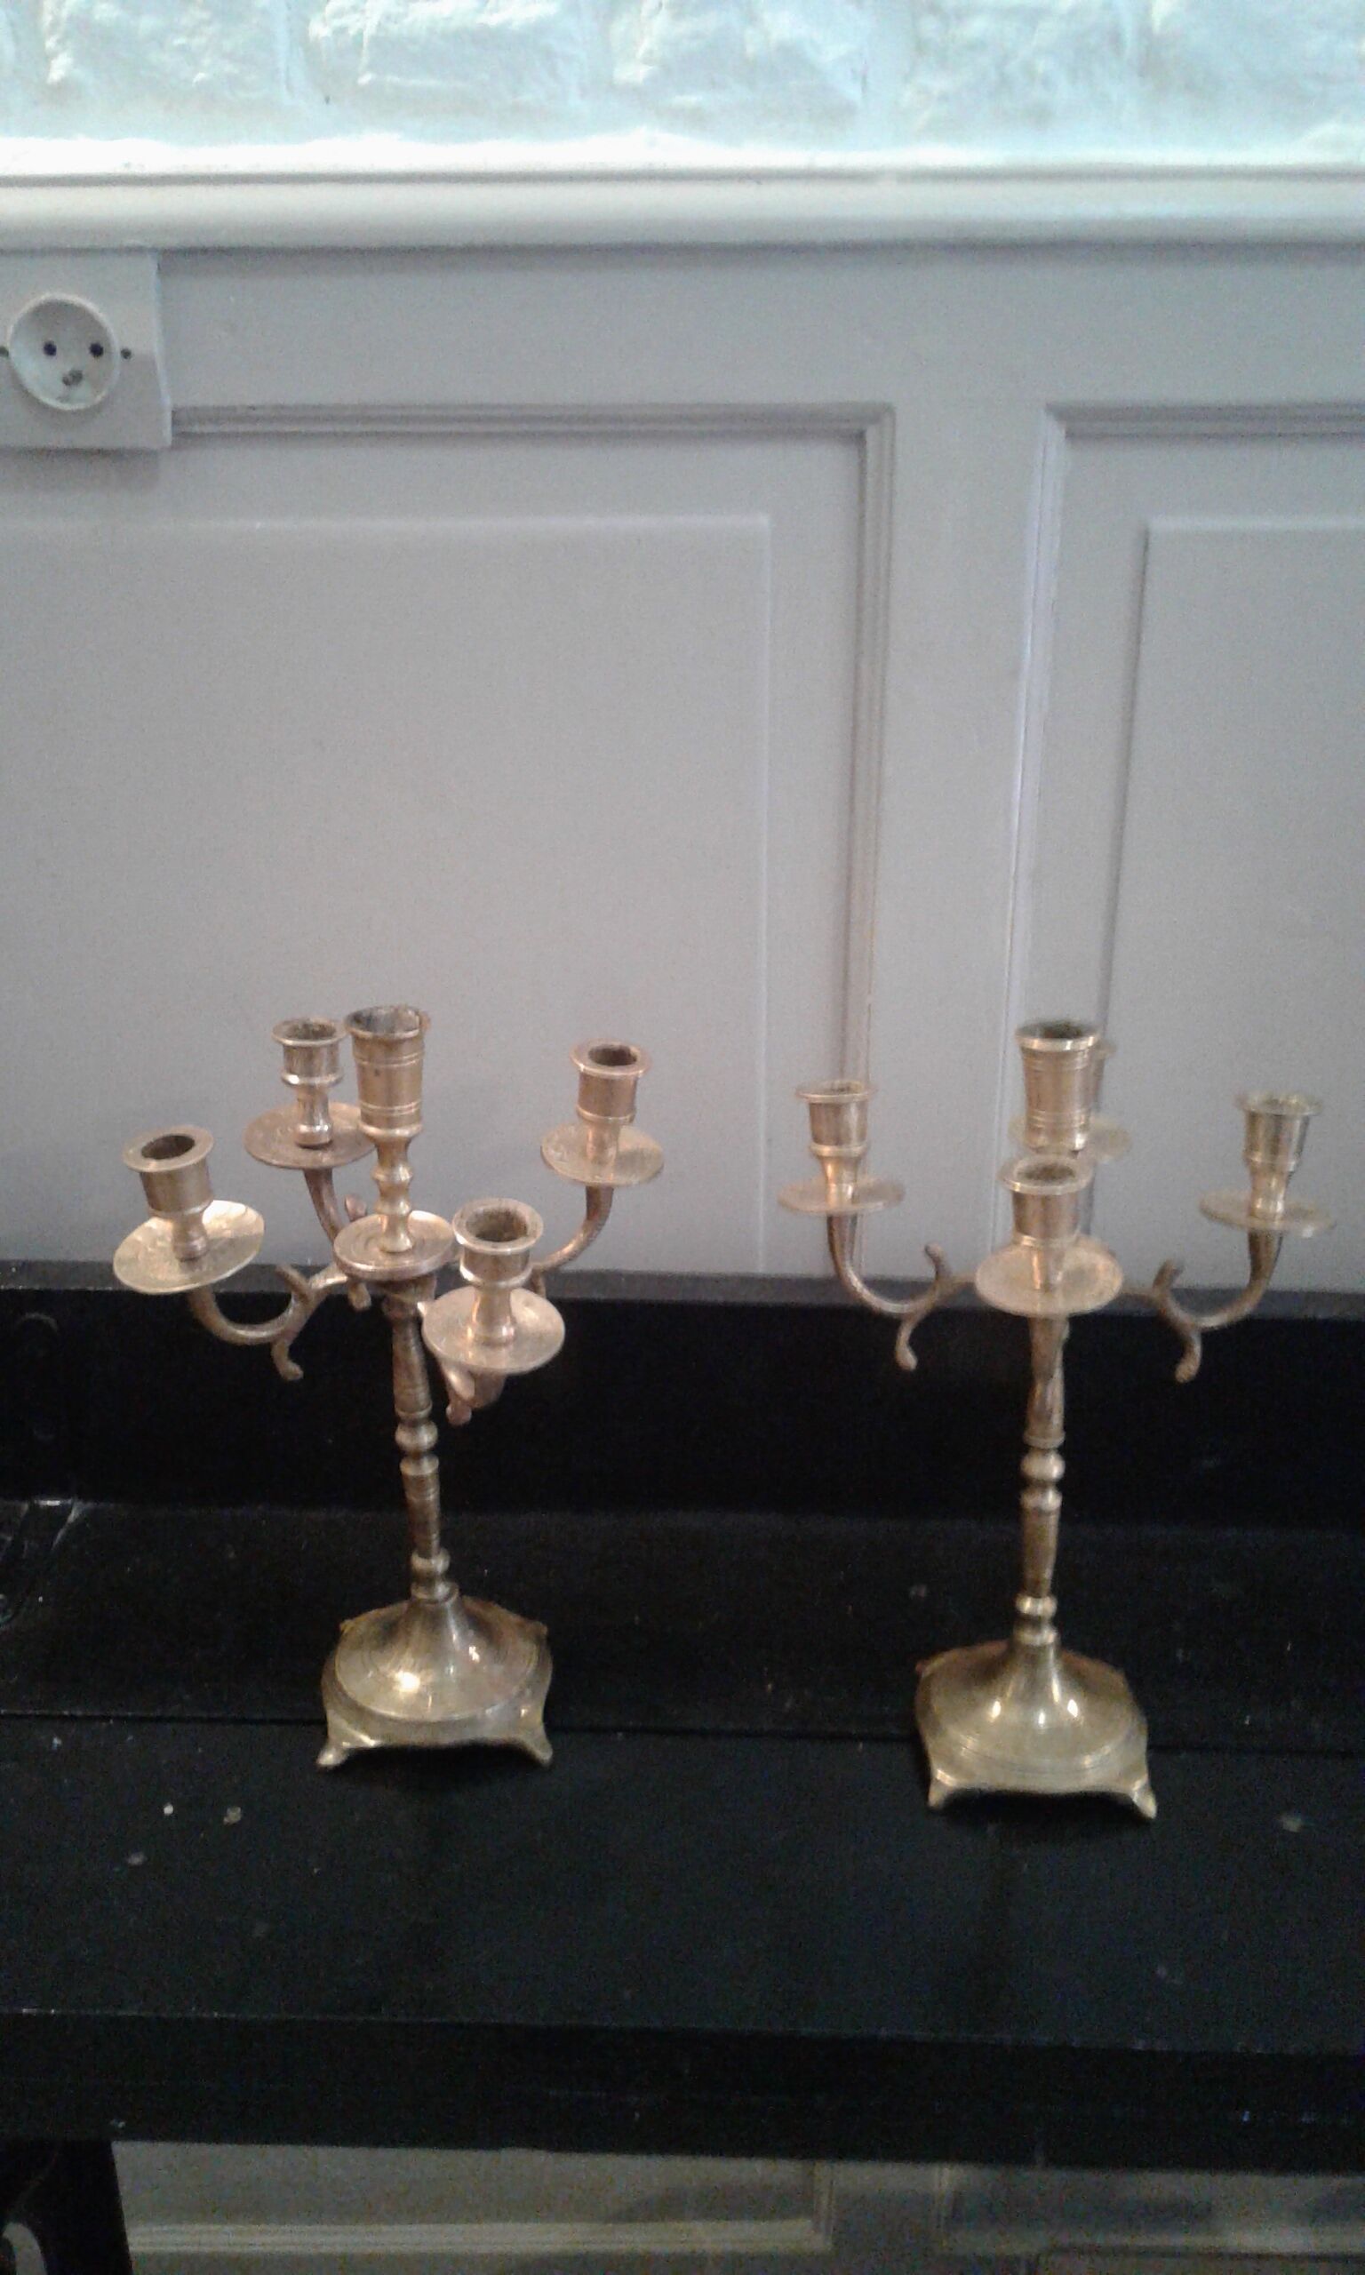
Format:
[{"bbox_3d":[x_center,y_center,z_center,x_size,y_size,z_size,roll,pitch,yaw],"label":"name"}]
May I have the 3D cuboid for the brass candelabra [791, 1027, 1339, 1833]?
[{"bbox_3d":[0.143,0.106,0.750,0.212,0.312,0.212,4,22,12],"label":"brass candelabra"}]

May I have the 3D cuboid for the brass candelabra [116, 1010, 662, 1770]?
[{"bbox_3d":[-0.106,0.098,0.767,0.224,0.318,0.224,-13,26,-27],"label":"brass candelabra"}]

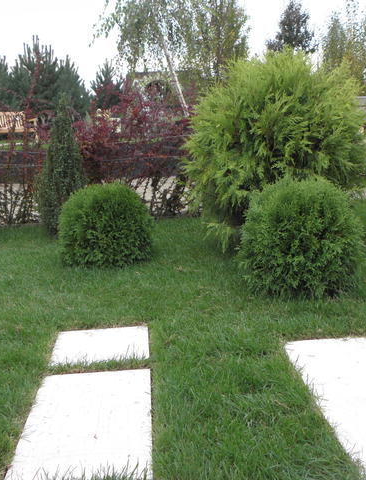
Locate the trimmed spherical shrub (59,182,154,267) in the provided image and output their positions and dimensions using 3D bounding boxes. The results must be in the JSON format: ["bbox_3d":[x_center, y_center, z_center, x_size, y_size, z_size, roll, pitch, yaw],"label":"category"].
[{"bbox_3d":[-0.761,-0.195,6.980,0.915,0.734,0.915,-3,10,-3],"label":"trimmed spherical shrub"}]

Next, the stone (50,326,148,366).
[{"bbox_3d":[-0.504,0.675,4.345,0.571,0.050,0.637,-3,10,-3],"label":"stone"}]

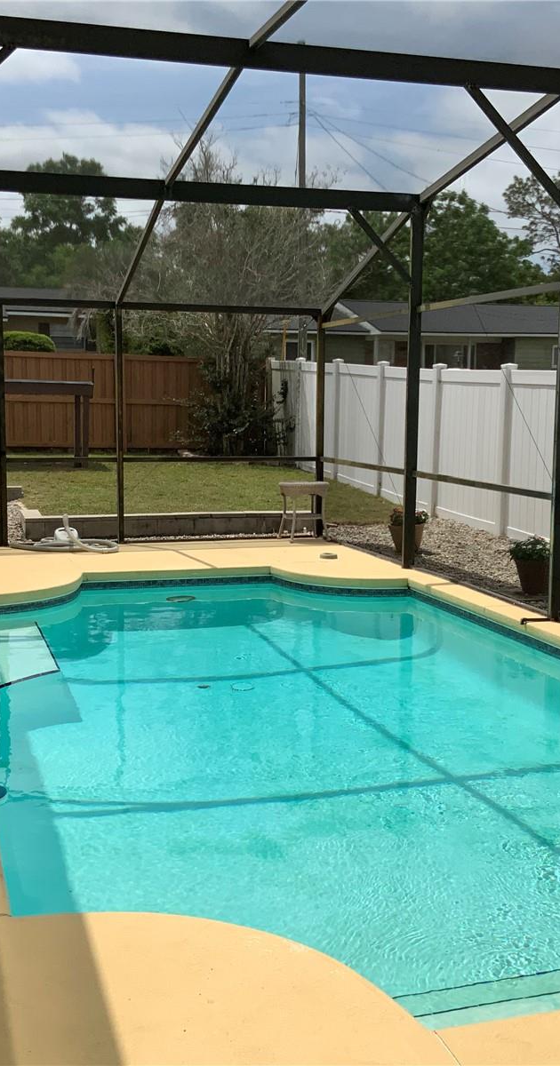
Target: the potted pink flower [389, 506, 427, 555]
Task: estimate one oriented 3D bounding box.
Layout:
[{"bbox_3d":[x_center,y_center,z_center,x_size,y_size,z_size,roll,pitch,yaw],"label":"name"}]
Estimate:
[{"bbox_3d":[1.267,-0.038,11.829,0.395,0.440,0.395,0,7,0],"label":"potted pink flower"}]

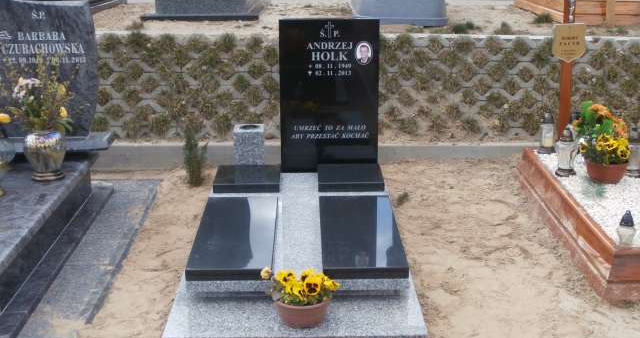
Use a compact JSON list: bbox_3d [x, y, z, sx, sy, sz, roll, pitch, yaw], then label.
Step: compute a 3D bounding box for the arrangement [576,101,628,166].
[{"bbox_3d":[1.511,-0.194,4.658,0.294,0.337,0.280,-1,17,-1],"label":"arrangement"}]

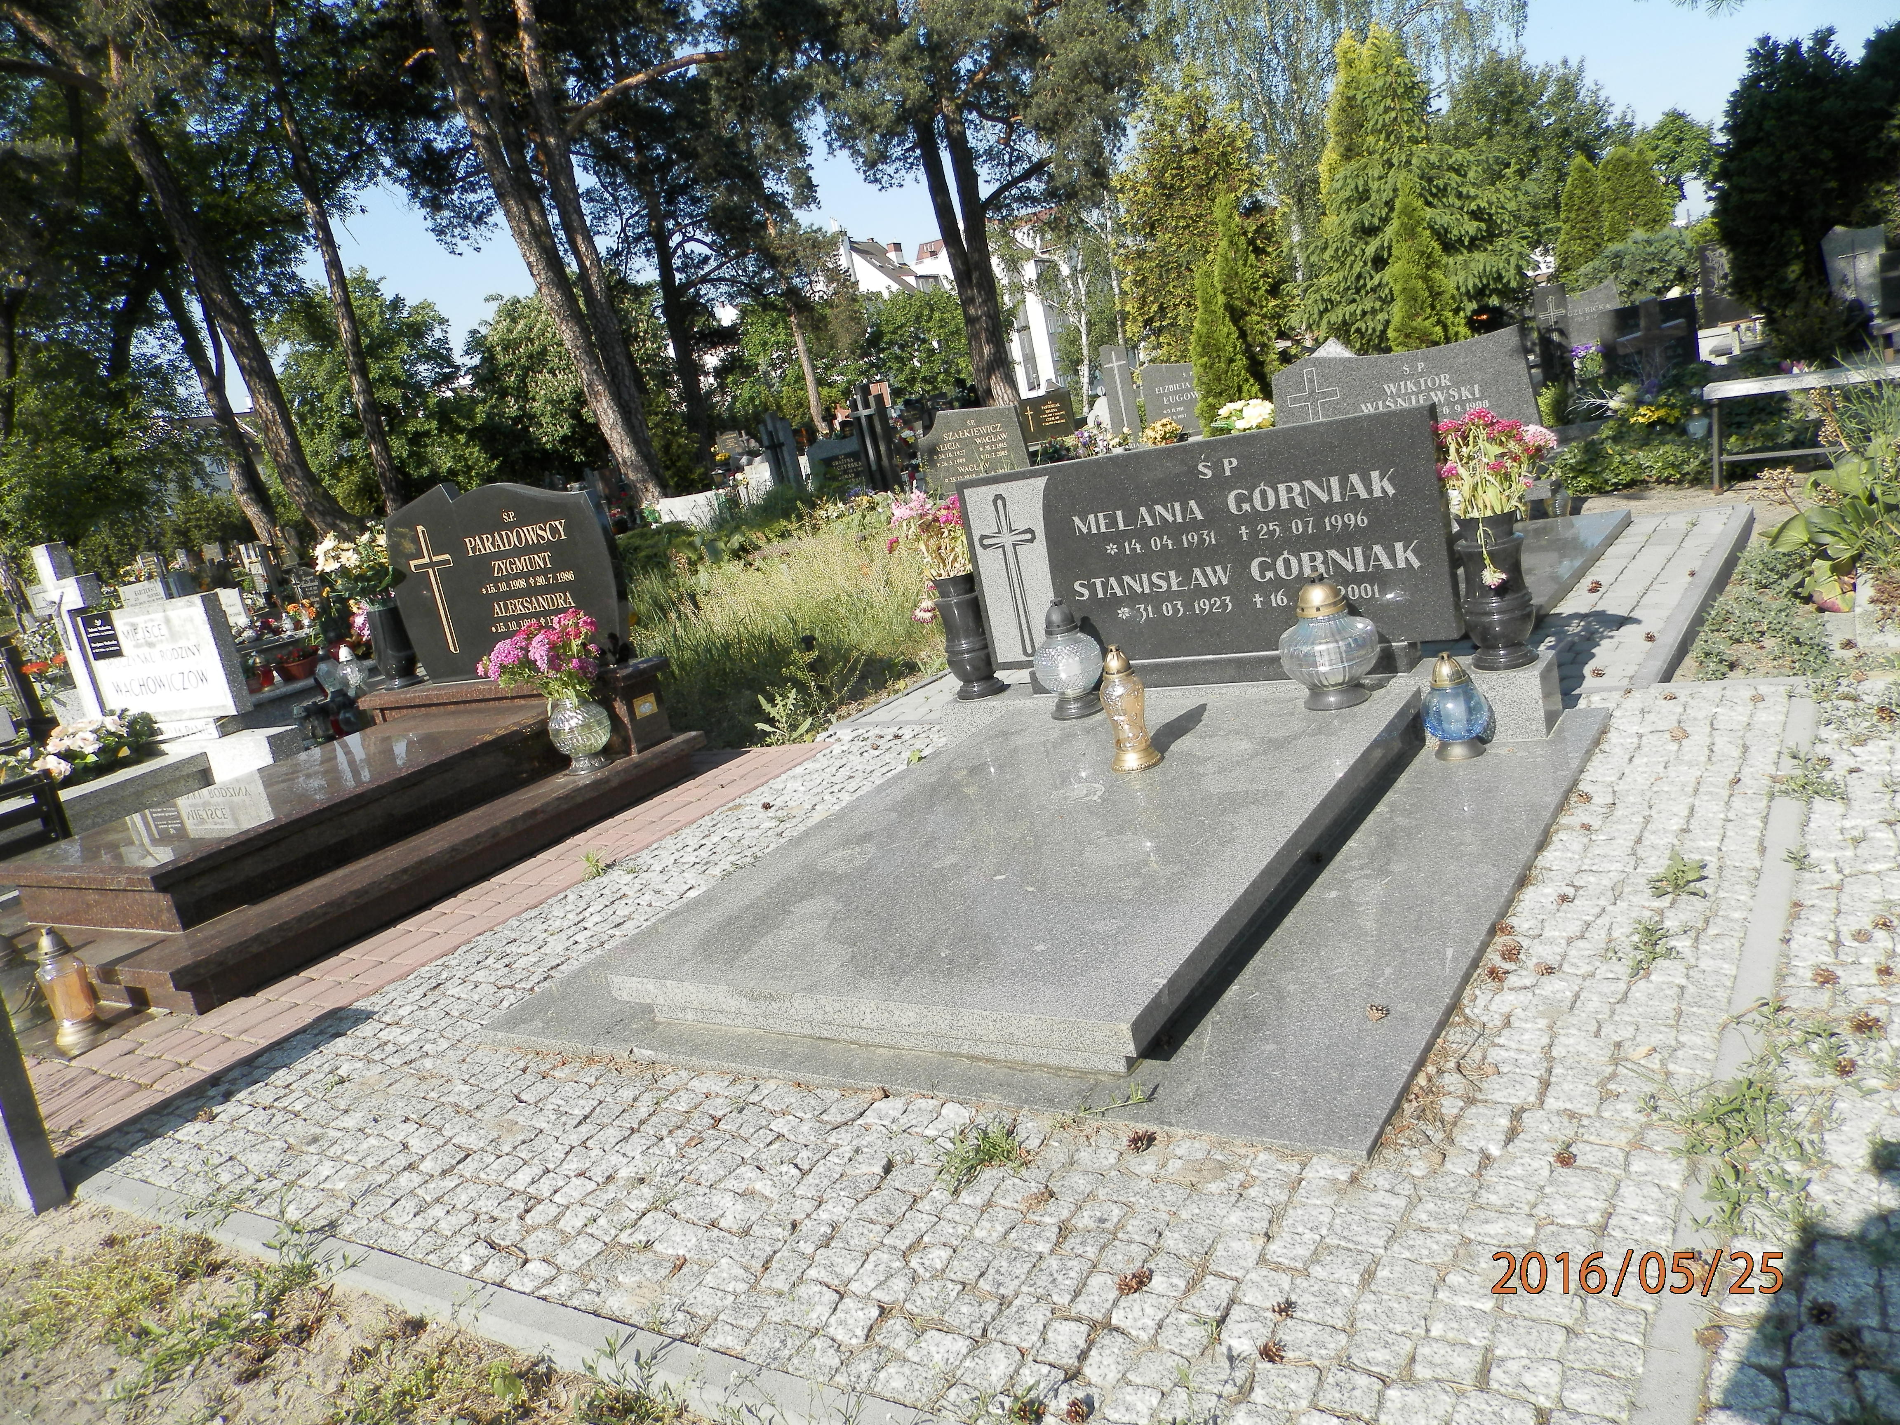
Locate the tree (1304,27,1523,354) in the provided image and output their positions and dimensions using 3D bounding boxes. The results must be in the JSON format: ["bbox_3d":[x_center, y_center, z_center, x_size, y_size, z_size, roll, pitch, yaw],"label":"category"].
[{"bbox_3d":[4.109,-4.413,12.375,1.850,3.313,1.850,-3,16,35],"label":"tree"}]

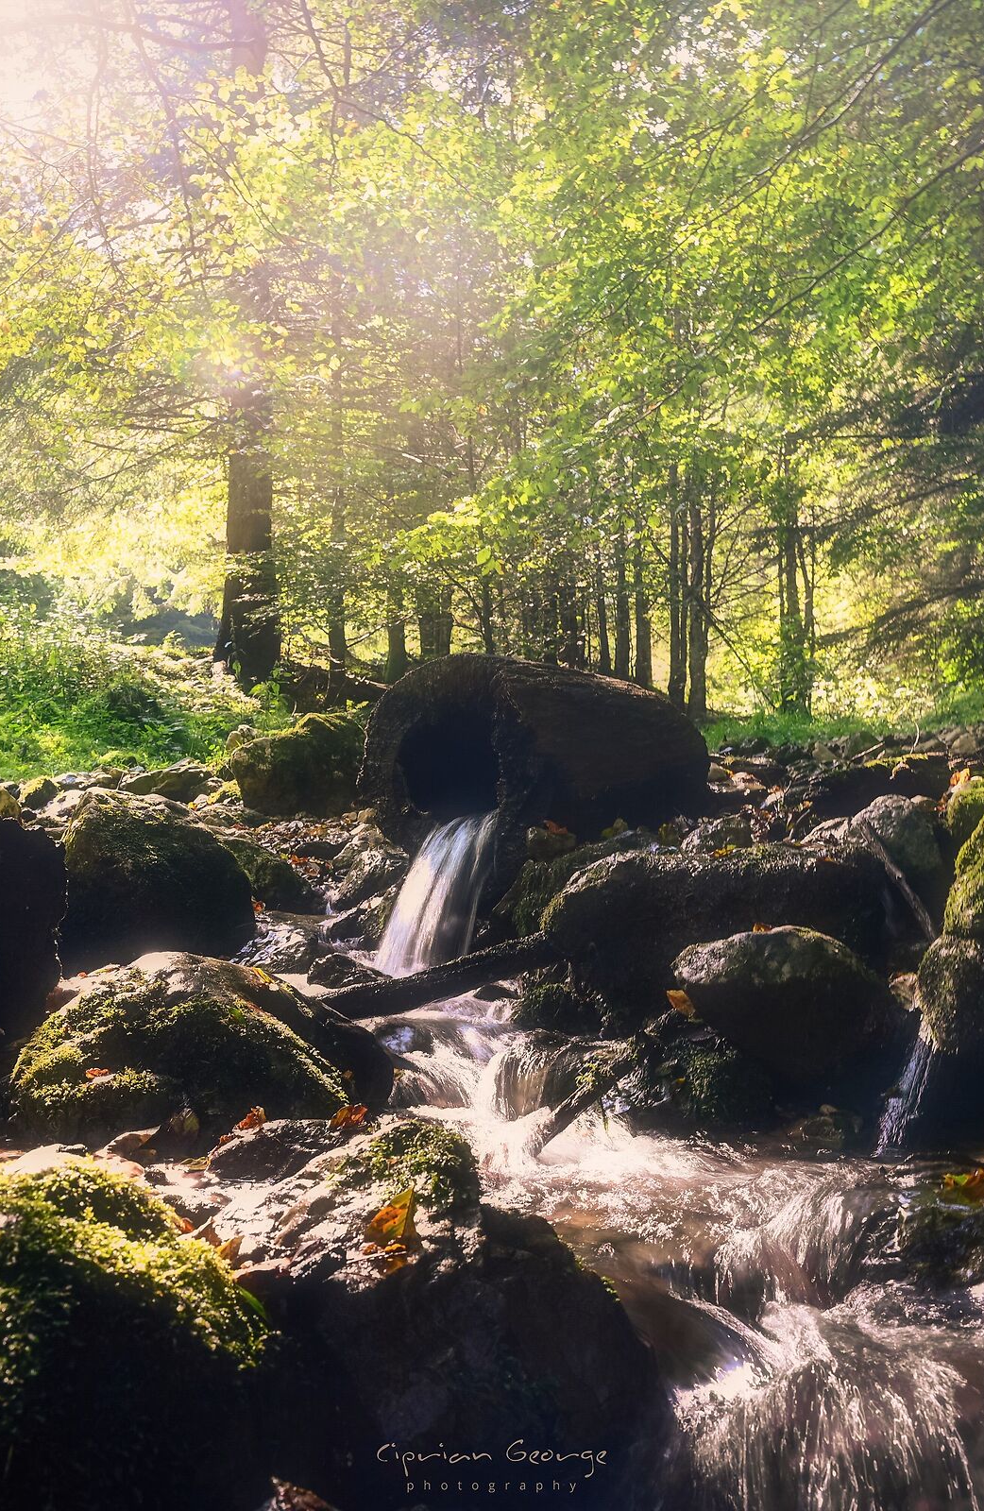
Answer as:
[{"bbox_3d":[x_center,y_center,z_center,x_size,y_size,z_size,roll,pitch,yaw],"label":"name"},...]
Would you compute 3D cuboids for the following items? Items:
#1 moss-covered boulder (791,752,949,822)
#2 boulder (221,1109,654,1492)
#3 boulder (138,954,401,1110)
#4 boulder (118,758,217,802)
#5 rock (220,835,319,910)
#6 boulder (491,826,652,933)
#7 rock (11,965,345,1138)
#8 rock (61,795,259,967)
[{"bbox_3d":[1.360,0.110,5.400,0.570,0.250,0.400,0,-2,0],"label":"moss-covered boulder"},{"bbox_3d":[-0.065,0.640,1.850,0.520,0.360,0.450,0,-2,0],"label":"boulder"},{"bbox_3d":[-0.430,0.510,2.800,0.500,0.280,0.420,0,-1,-6],"label":"boulder"},{"bbox_3d":[-1.160,0.090,5.400,0.370,0.150,0.280,0,-1,-6],"label":"boulder"},{"bbox_3d":[-0.690,0.345,4.450,0.360,0.230,0.320,0,-2,0],"label":"rock"},{"bbox_3d":[0.245,0.377,4.400,0.500,0.340,0.400,0,0,0],"label":"boulder"},{"bbox_3d":[-0.540,0.500,2.620,0.580,0.280,0.460,0,-1,-6],"label":"rock"},{"bbox_3d":[-0.890,0.310,4.000,0.560,0.430,0.500,0,-2,0],"label":"rock"}]

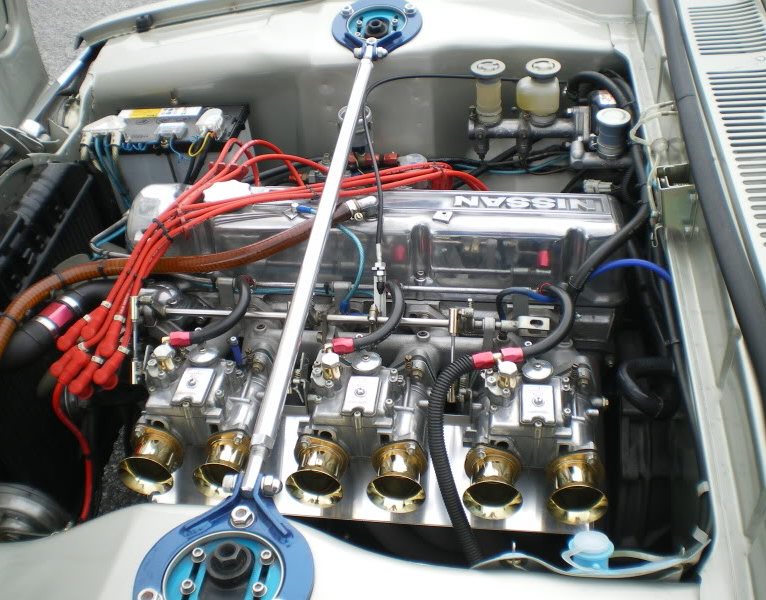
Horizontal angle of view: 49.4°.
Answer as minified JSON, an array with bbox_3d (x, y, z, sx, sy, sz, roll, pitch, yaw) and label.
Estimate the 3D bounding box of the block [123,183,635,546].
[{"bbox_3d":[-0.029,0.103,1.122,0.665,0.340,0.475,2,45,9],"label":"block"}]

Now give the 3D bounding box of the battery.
[{"bbox_3d":[-0.358,-0.233,1.492,0.240,0.180,0.119,2,45,9],"label":"battery"}]

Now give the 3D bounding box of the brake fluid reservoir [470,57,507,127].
[{"bbox_3d":[0.165,-0.320,1.298,0.051,0.096,0.051,2,45,9],"label":"brake fluid reservoir"}]

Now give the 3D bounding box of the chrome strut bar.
[{"bbox_3d":[-0.074,-0.121,1.081,0.027,0.027,0.853,2,45,8],"label":"chrome strut bar"}]

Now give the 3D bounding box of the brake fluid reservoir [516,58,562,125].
[{"bbox_3d":[0.242,-0.318,1.286,0.065,0.095,0.054,2,45,9],"label":"brake fluid reservoir"}]

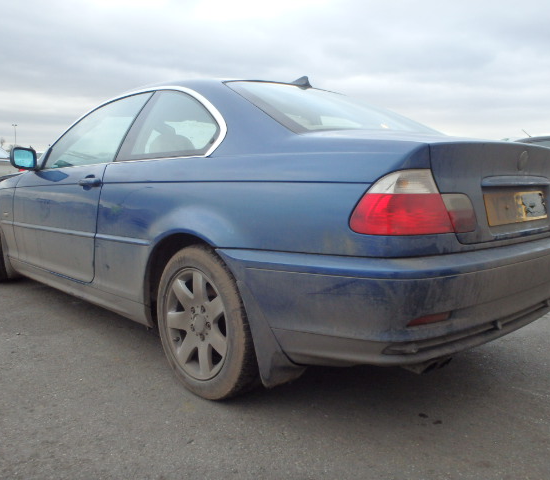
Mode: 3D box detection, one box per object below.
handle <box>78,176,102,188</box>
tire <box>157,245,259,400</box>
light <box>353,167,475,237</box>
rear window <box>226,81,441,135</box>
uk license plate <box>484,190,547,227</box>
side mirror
[{"bbox_3d":[-0.903,-0.276,2.503,0.050,0.055,0.230,-7,11,-43],"label":"handle"},{"bbox_3d":[-0.240,0.316,2.072,0.205,0.620,0.620,-7,11,-43],"label":"tire"},{"bbox_3d":[0.416,-0.114,1.538,0.450,0.190,0.200,-7,11,-43],"label":"light"},{"bbox_3d":[0.372,-0.592,2.383,1.280,0.090,0.660,-7,35,-43],"label":"rear window"},{"bbox_3d":[0.889,-0.119,1.884,0.520,0.111,0.020,-7,-3,-43],"label":"uk license plate"},{"bbox_3d":[-1.530,-0.496,3.150,0.175,0.140,0.110,-7,11,-43],"label":"side mirror"}]

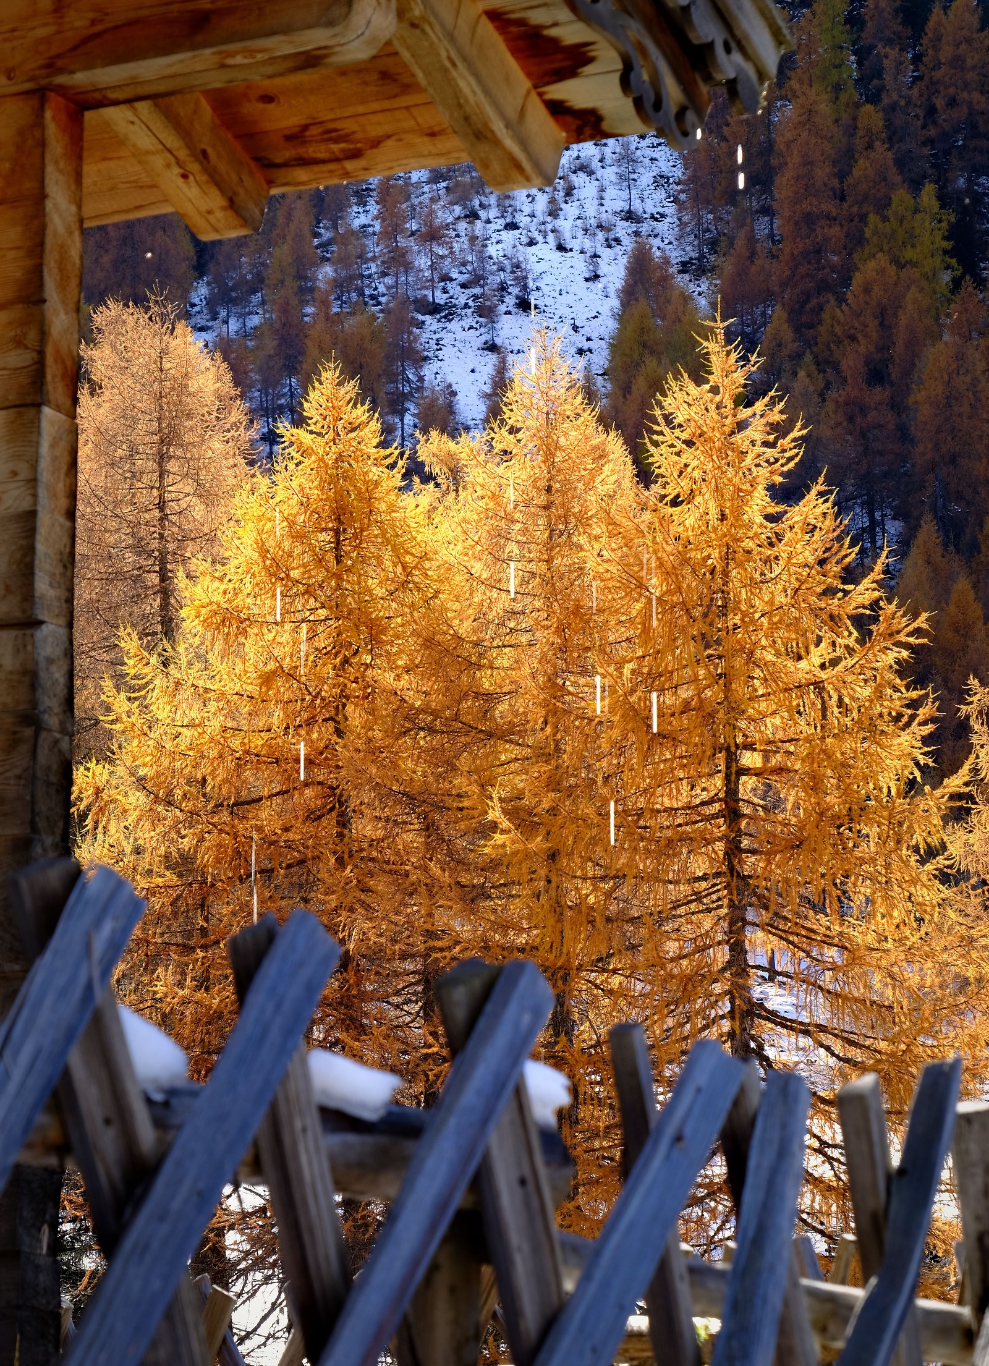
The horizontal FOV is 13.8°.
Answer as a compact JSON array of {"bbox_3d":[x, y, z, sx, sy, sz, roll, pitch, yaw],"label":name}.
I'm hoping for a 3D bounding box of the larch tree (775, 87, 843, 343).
[{"bbox_3d":[20.064,-29.733,260.000,4.500,16.600,4.500,0,-4,0],"label":"larch tree"}]

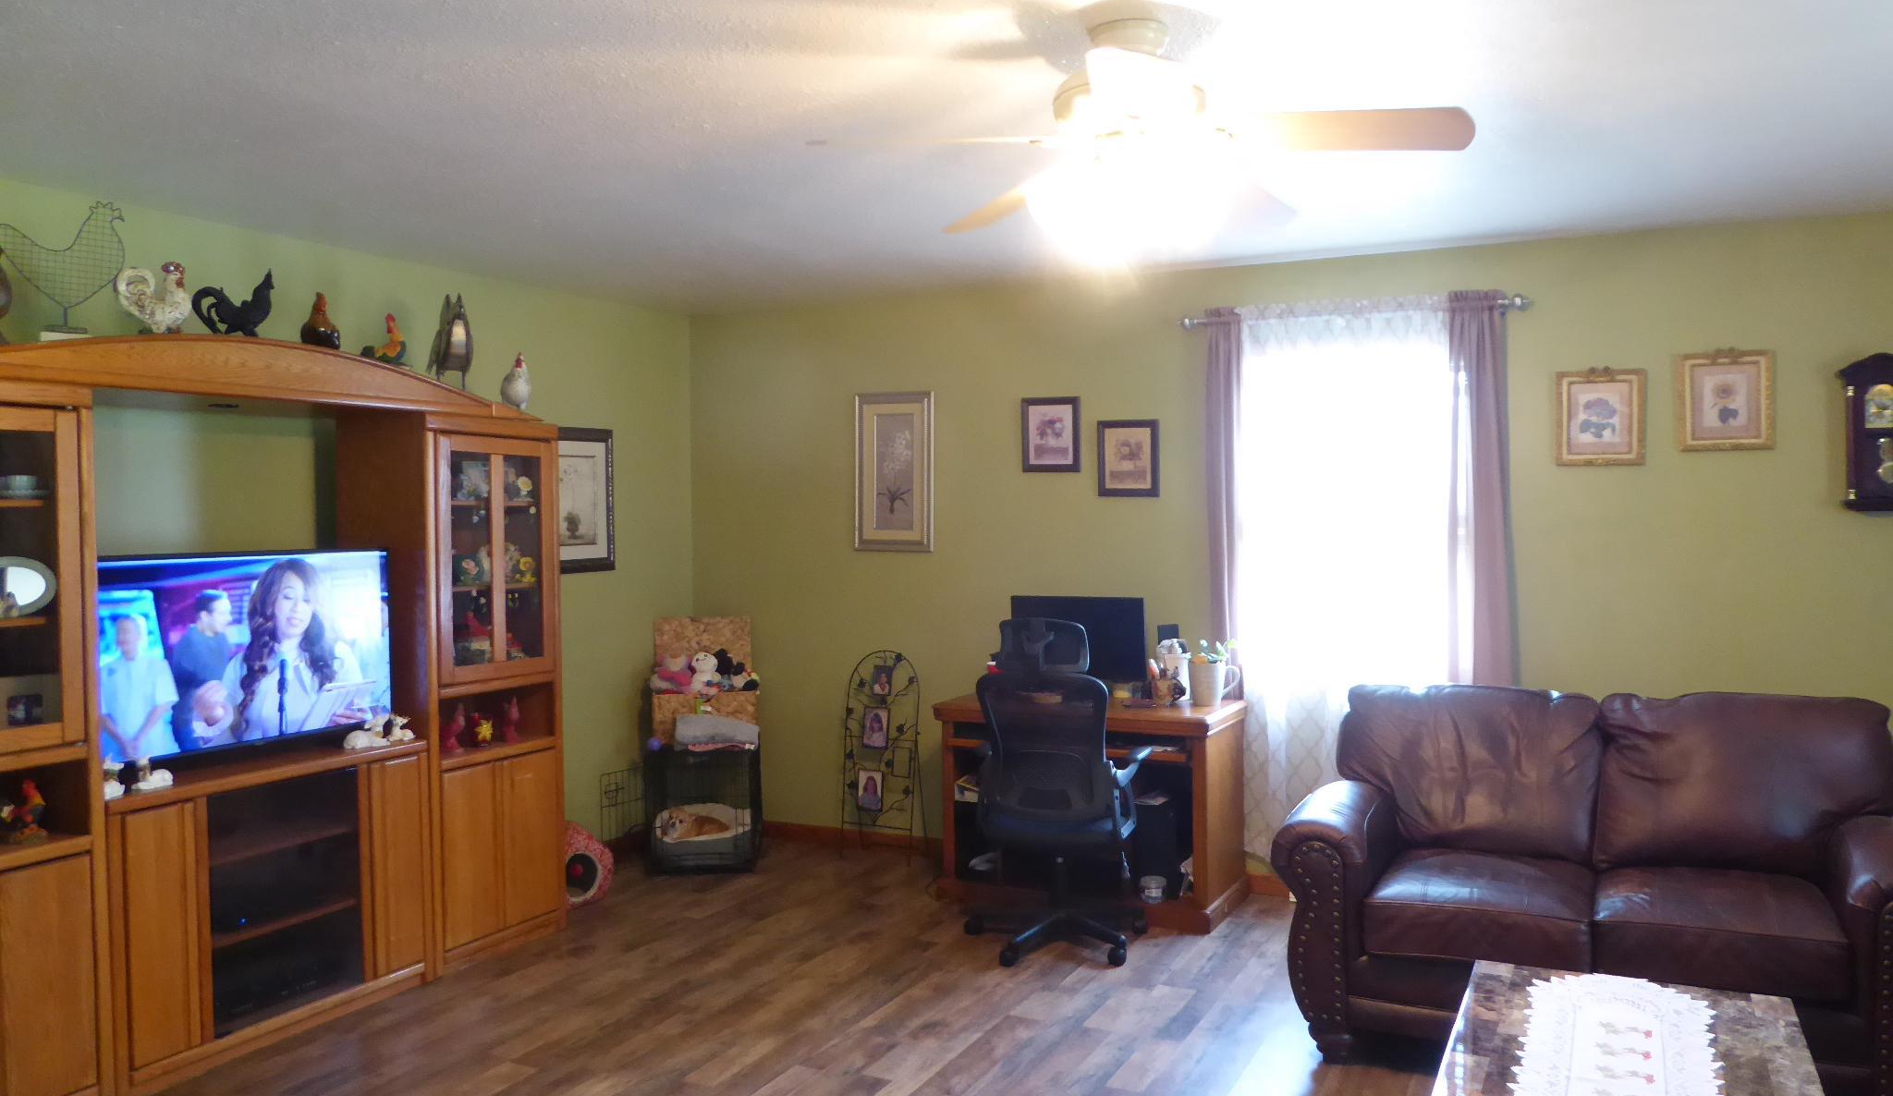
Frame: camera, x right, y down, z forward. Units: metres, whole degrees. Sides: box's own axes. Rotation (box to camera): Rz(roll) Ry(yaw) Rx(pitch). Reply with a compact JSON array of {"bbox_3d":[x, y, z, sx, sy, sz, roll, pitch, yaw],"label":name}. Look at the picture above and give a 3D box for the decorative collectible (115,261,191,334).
[{"bbox_3d":[-2.125,-0.668,3.518,0.195,0.192,0.095,-2,2,-33],"label":"decorative collectible"}]

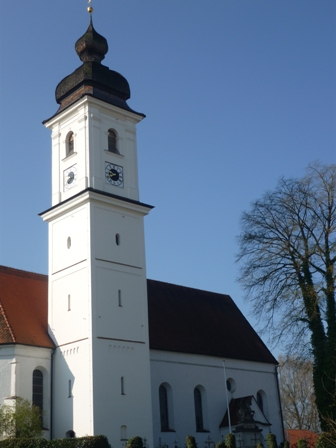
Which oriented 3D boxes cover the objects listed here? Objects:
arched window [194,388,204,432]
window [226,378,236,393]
[{"bbox_3d":[2.972,17.685,64.375,1.053,3.989,0.300,16,-28,-42],"label":"arched window"},{"bbox_3d":[6.289,16.415,68.221,1.499,1.519,0.429,16,-28,-42],"label":"window"}]

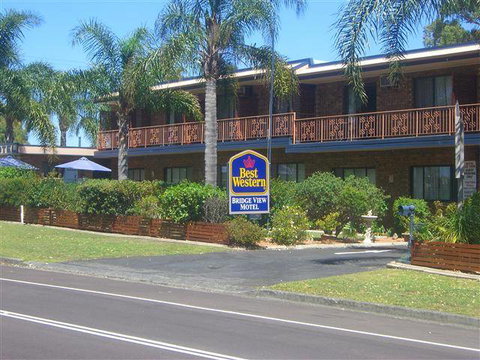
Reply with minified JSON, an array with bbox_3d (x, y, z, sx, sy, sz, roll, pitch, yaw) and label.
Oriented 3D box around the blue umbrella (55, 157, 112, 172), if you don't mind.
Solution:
[{"bbox_3d":[-7.450,0.120,51.500,2.650,2.420,2.650,0,0,0],"label":"blue umbrella"}]

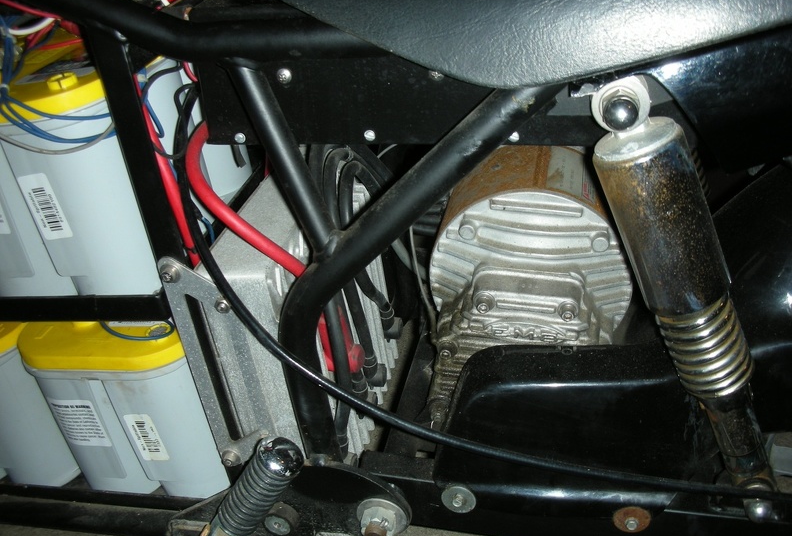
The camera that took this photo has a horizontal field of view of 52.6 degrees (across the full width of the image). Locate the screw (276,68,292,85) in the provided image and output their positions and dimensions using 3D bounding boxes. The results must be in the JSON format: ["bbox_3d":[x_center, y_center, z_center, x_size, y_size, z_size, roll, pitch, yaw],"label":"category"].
[{"bbox_3d":[-0.081,-0.140,0.584,0.011,0.011,0.008,0,32,14],"label":"screw"}]

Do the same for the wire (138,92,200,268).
[{"bbox_3d":[-0.170,-0.068,0.603,0.017,0.149,0.016,0,32,13],"label":"wire"}]

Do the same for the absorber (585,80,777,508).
[{"bbox_3d":[0.204,0.042,0.537,0.059,0.362,0.060,-16,27,22],"label":"absorber"}]

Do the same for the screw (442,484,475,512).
[{"bbox_3d":[0.054,0.201,0.693,0.031,0.031,0.014,0,32,14],"label":"screw"}]

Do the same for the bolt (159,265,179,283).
[{"bbox_3d":[-0.169,0.005,0.595,0.014,0.014,0.012,0,32,14],"label":"bolt"}]

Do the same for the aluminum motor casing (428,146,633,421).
[{"bbox_3d":[0.132,0.001,0.763,0.185,0.225,0.220,0,32,14],"label":"aluminum motor casing"}]

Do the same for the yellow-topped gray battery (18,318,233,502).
[{"bbox_3d":[-0.225,0.073,0.829,0.173,0.195,0.254,-2,32,14],"label":"yellow-topped gray battery"}]

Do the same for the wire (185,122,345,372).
[{"bbox_3d":[-0.108,-0.004,0.678,0.093,0.251,0.055,0,32,14],"label":"wire"}]

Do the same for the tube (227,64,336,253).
[{"bbox_3d":[-0.081,-0.077,0.586,0.026,0.155,0.026,-13,28,20],"label":"tube"}]

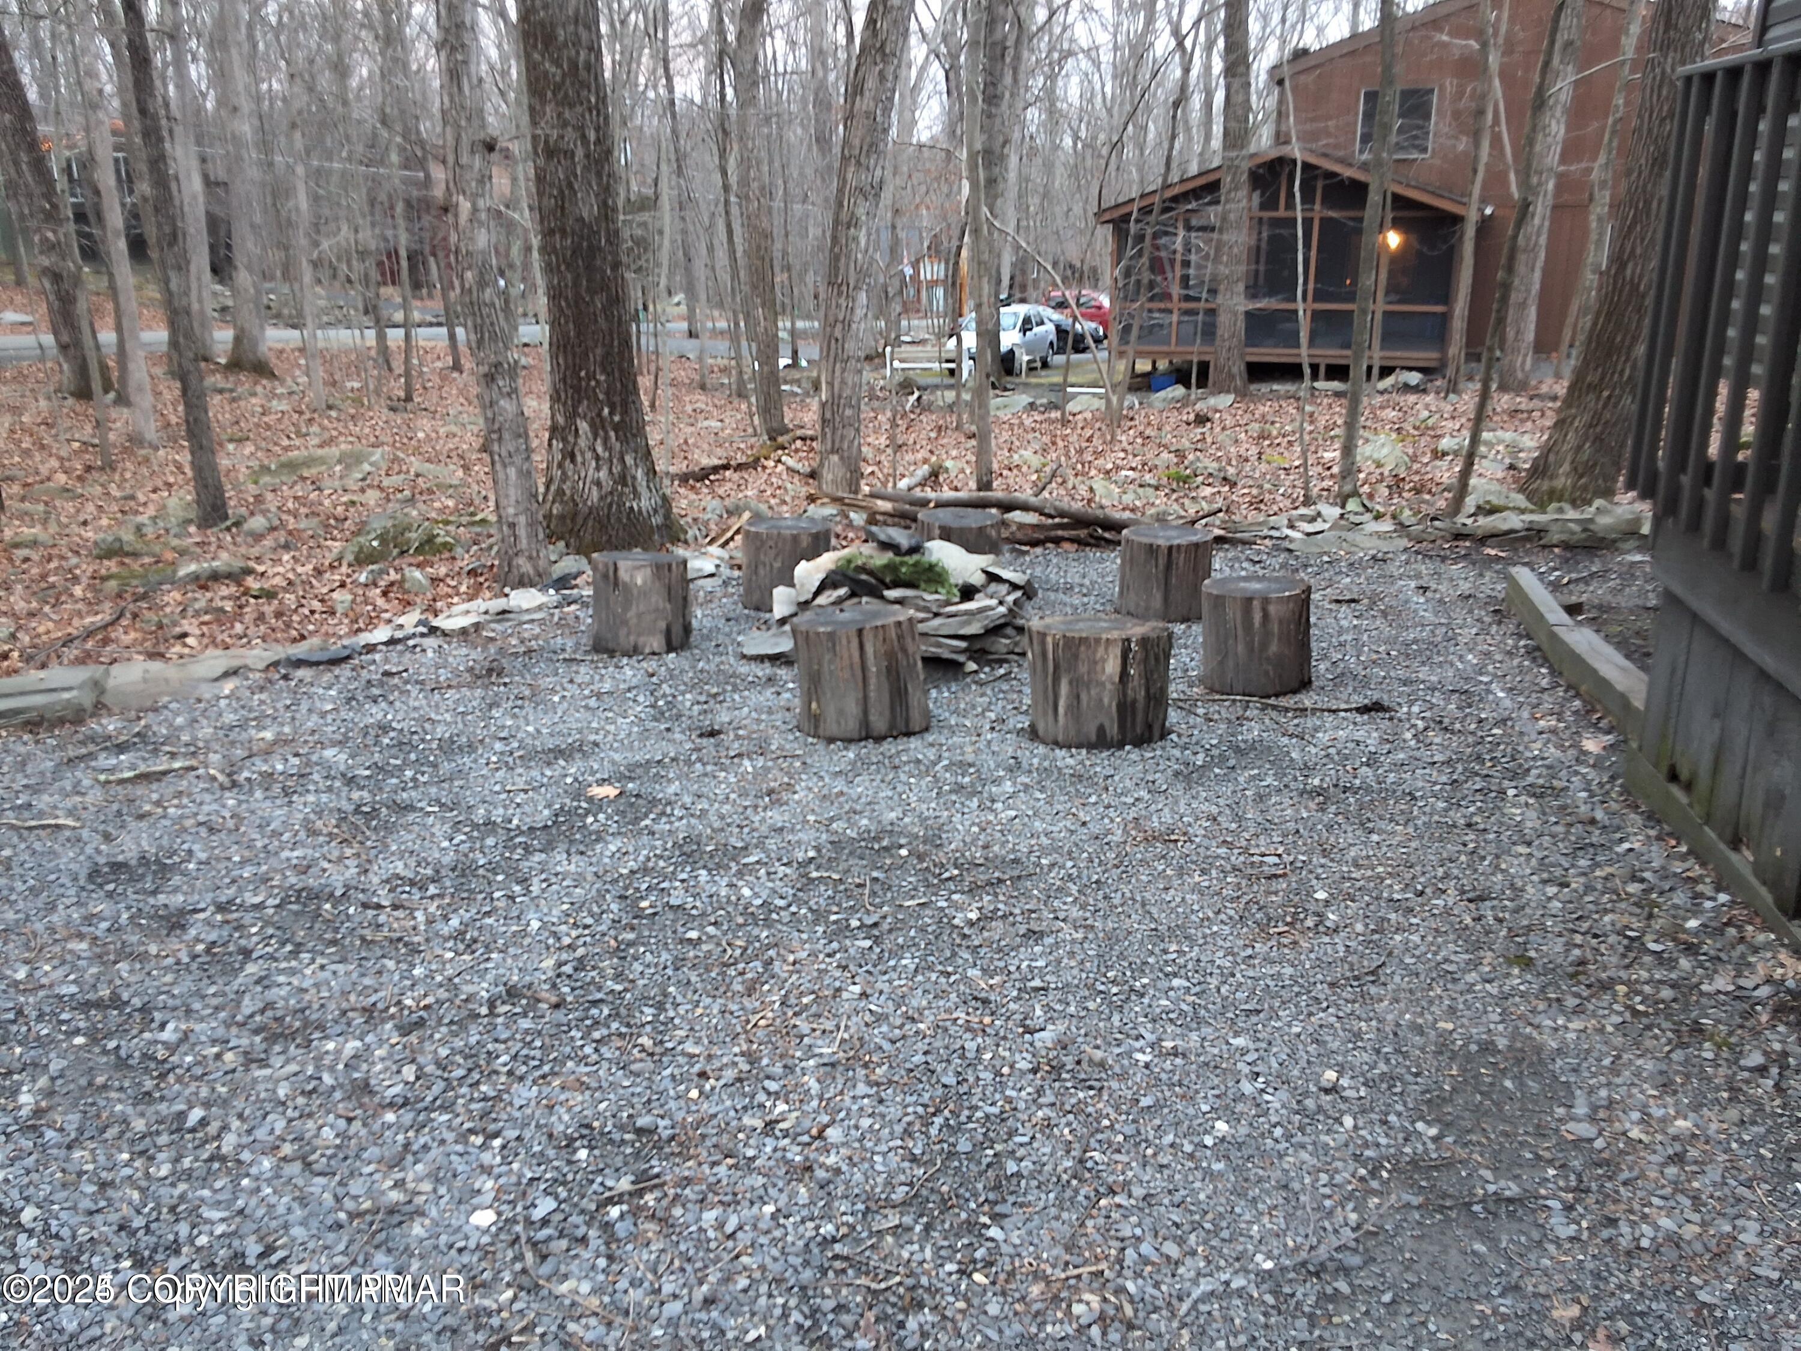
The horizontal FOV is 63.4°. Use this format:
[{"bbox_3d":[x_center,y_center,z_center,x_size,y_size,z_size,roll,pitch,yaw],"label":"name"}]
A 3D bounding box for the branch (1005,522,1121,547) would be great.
[{"bbox_3d":[0.852,-0.760,7.846,0.734,0.110,0.140,2,15,8],"label":"branch"}]

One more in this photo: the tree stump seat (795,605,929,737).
[{"bbox_3d":[-0.133,-0.021,4.977,0.440,0.368,0.440,0,16,0],"label":"tree stump seat"}]

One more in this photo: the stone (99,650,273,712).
[{"bbox_3d":[-2.714,-0.011,5.461,0.200,0.100,0.695,10,19,32],"label":"stone"}]

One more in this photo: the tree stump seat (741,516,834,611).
[{"bbox_3d":[-0.543,-0.553,7.221,0.430,0.380,0.430,1,15,0],"label":"tree stump seat"}]

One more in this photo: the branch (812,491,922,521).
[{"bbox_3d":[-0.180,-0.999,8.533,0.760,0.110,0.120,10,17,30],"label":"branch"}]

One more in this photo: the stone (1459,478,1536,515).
[{"bbox_3d":[3.310,-0.995,8.047,0.420,0.170,0.320,6,16,22],"label":"stone"}]

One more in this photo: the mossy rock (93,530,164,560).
[{"bbox_3d":[-4.468,-0.770,8.412,0.400,0.150,0.270,-8,18,-27],"label":"mossy rock"}]

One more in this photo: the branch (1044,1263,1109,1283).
[{"bbox_3d":[0.256,0.855,2.096,0.100,0.009,0.012,-5,16,-17],"label":"branch"}]

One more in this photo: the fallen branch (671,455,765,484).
[{"bbox_3d":[-1.543,-1.804,12.553,0.110,0.110,1.278,9,18,29],"label":"fallen branch"}]

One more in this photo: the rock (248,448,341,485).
[{"bbox_3d":[-4.171,-1.440,9.999,0.640,0.190,0.480,-6,16,-22],"label":"rock"}]

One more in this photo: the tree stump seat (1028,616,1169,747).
[{"bbox_3d":[0.627,0.010,4.616,0.431,0.328,0.431,2,15,8],"label":"tree stump seat"}]

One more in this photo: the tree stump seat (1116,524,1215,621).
[{"bbox_3d":[1.236,-0.488,6.805,0.414,0.368,0.414,3,16,10],"label":"tree stump seat"}]

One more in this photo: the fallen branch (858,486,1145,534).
[{"bbox_3d":[0.609,-1.012,8.700,1.998,0.160,0.160,12,20,37],"label":"fallen branch"}]

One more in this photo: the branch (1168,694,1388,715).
[{"bbox_3d":[1.279,0.085,4.886,0.720,0.030,0.060,2,15,7],"label":"branch"}]

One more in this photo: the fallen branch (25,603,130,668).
[{"bbox_3d":[-3.330,-0.174,5.936,0.120,0.060,1.100,-2,15,-9],"label":"fallen branch"}]

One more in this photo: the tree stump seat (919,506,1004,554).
[{"bbox_3d":[0.302,-0.607,7.443,0.420,0.380,0.420,1,15,0],"label":"tree stump seat"}]

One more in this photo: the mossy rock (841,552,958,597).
[{"bbox_3d":[-0.005,-0.386,5.594,0.430,0.140,0.280,0,15,0],"label":"mossy rock"}]

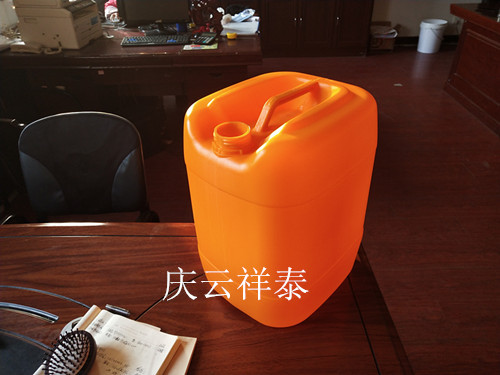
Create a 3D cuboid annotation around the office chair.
[{"bbox_3d":[-0.557,0.242,1.607,0.590,0.910,0.600,-4,33,-2],"label":"office chair"}]

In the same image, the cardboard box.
[{"bbox_3d":[1.553,-1.790,5.162,0.337,0.290,0.250,-1,33,2],"label":"cardboard box"}]

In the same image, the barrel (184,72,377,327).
[{"bbox_3d":[0.058,0.017,0.815,0.268,0.394,0.301,24,40,36],"label":"barrel"}]

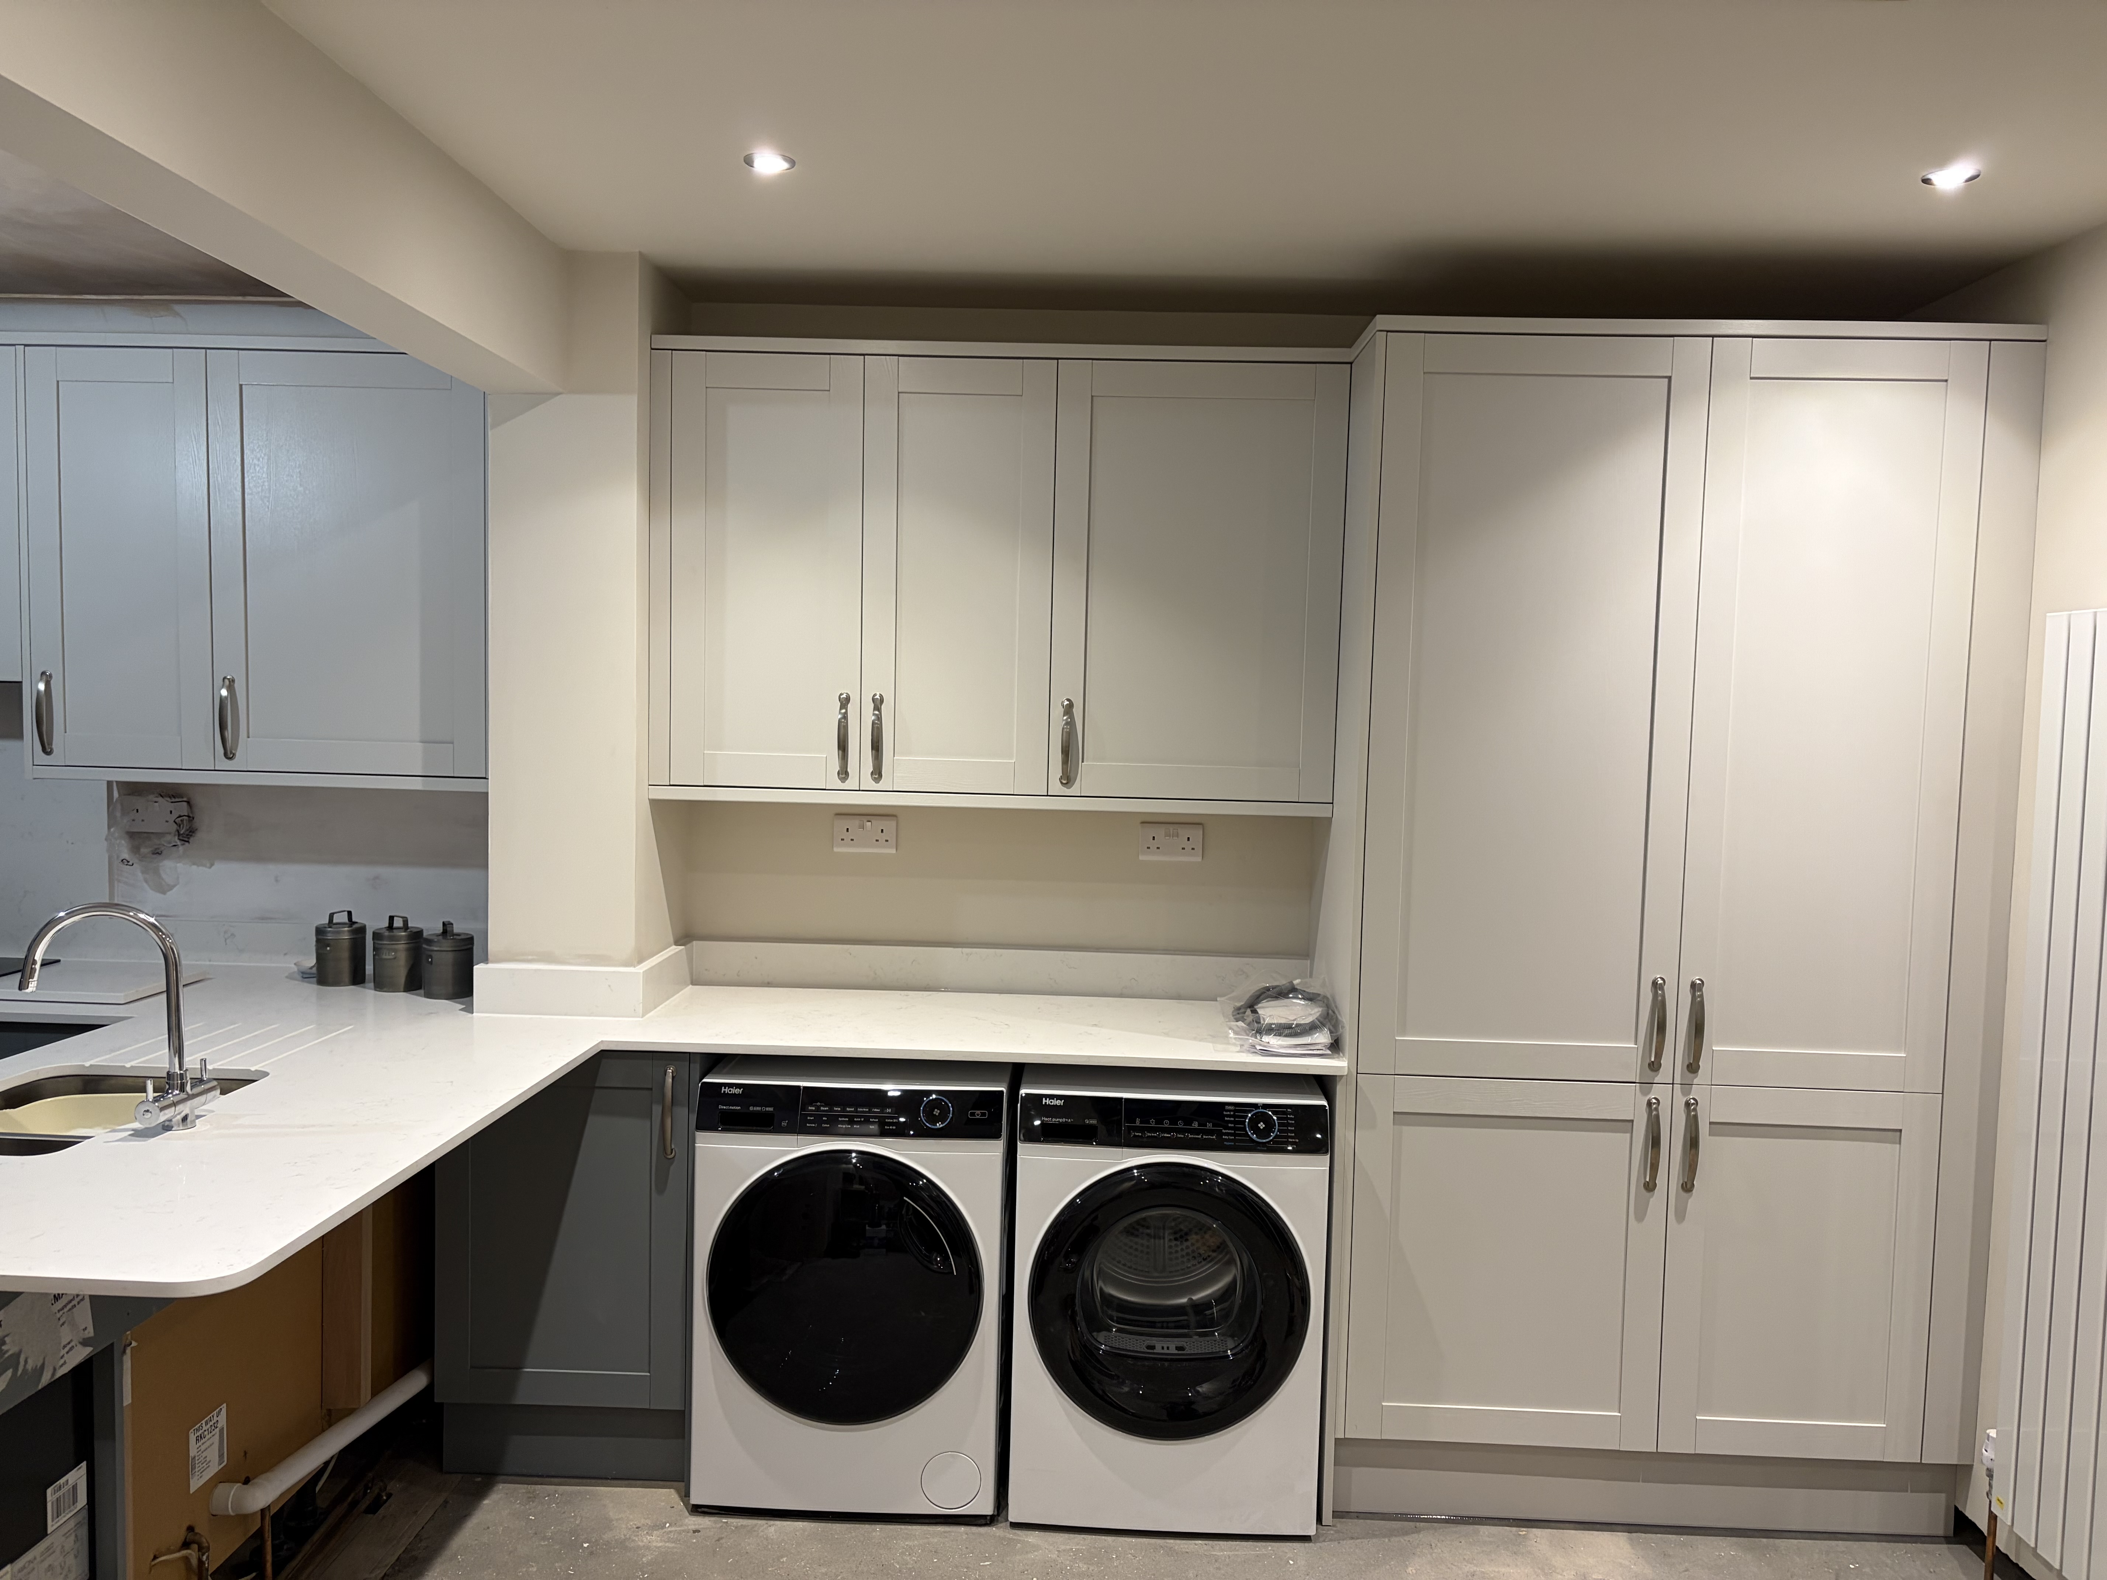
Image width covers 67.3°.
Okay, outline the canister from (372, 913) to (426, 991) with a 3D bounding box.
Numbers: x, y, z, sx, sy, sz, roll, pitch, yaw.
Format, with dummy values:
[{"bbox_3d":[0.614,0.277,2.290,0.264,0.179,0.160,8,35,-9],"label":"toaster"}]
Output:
[{"bbox_3d":[-1.469,0.363,3.548,0.104,0.163,0.104,1,4,2],"label":"canister"}]

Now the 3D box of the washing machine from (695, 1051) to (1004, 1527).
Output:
[{"bbox_3d":[-0.393,0.978,3.355,0.600,0.852,0.585,1,4,1],"label":"washing machine"}]

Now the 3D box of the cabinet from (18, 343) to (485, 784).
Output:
[{"bbox_3d":[-1.718,-0.492,3.573,1.018,0.942,0.324,1,4,2],"label":"cabinet"}]

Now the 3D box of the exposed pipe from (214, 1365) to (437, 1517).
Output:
[{"bbox_3d":[-1.283,1.148,2.847,0.105,0.115,0.660,1,4,2],"label":"exposed pipe"}]

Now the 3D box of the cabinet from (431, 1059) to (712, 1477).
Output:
[{"bbox_3d":[-0.955,0.932,3.393,0.515,0.882,0.540,1,4,2],"label":"cabinet"}]

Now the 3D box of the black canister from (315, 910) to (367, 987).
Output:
[{"bbox_3d":[-1.618,0.357,3.596,0.104,0.163,0.104,1,4,2],"label":"black canister"}]

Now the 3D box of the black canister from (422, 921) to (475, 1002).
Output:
[{"bbox_3d":[-1.332,0.371,3.486,0.104,0.163,0.104,1,4,2],"label":"black canister"}]

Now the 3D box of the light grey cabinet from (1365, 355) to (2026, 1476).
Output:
[{"bbox_3d":[1.192,0.195,3.287,1.218,2.164,0.610,1,4,2],"label":"light grey cabinet"}]

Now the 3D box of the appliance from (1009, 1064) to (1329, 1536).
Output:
[{"bbox_3d":[0.232,0.996,3.325,0.598,0.853,0.605,2,4,3],"label":"appliance"}]

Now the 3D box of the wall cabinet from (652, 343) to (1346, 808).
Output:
[{"bbox_3d":[-0.117,-0.453,3.445,1.441,0.963,0.313,1,4,2],"label":"wall cabinet"}]

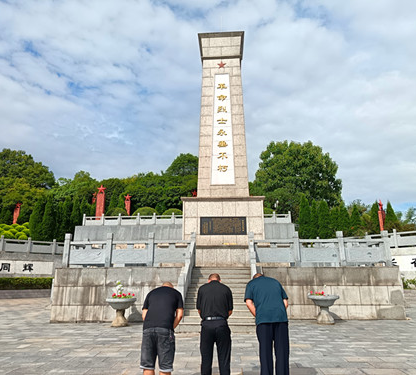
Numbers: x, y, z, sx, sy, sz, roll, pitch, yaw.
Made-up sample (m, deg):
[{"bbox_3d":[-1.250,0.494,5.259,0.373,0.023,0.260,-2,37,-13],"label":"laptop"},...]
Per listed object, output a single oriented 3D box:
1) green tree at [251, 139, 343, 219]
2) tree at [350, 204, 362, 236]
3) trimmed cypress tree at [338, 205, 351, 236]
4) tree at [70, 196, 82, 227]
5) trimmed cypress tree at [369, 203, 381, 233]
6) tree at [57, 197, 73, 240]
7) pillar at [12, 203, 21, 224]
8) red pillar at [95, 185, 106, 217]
[{"bbox_3d":[10.698,-0.203,43.820,10.200,11.000,9.800,-1,-14,3],"label":"green tree"},{"bbox_3d":[12.200,2.940,28.880,1.150,3.100,1.150,0,-14,0],"label":"tree"},{"bbox_3d":[11.410,2.900,29.400,1.000,3.330,1.000,0,-14,0],"label":"trimmed cypress tree"},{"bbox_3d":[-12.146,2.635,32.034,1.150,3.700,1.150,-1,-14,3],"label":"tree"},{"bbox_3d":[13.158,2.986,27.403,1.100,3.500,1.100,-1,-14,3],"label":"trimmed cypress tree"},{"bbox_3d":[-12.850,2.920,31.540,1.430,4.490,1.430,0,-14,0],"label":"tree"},{"bbox_3d":[-20.894,3.049,37.592,0.750,2.900,0.550,3,-14,-12],"label":"pillar"},{"bbox_3d":[-10.220,1.500,33.430,0.800,3.590,0.550,0,-14,-3],"label":"red pillar"}]

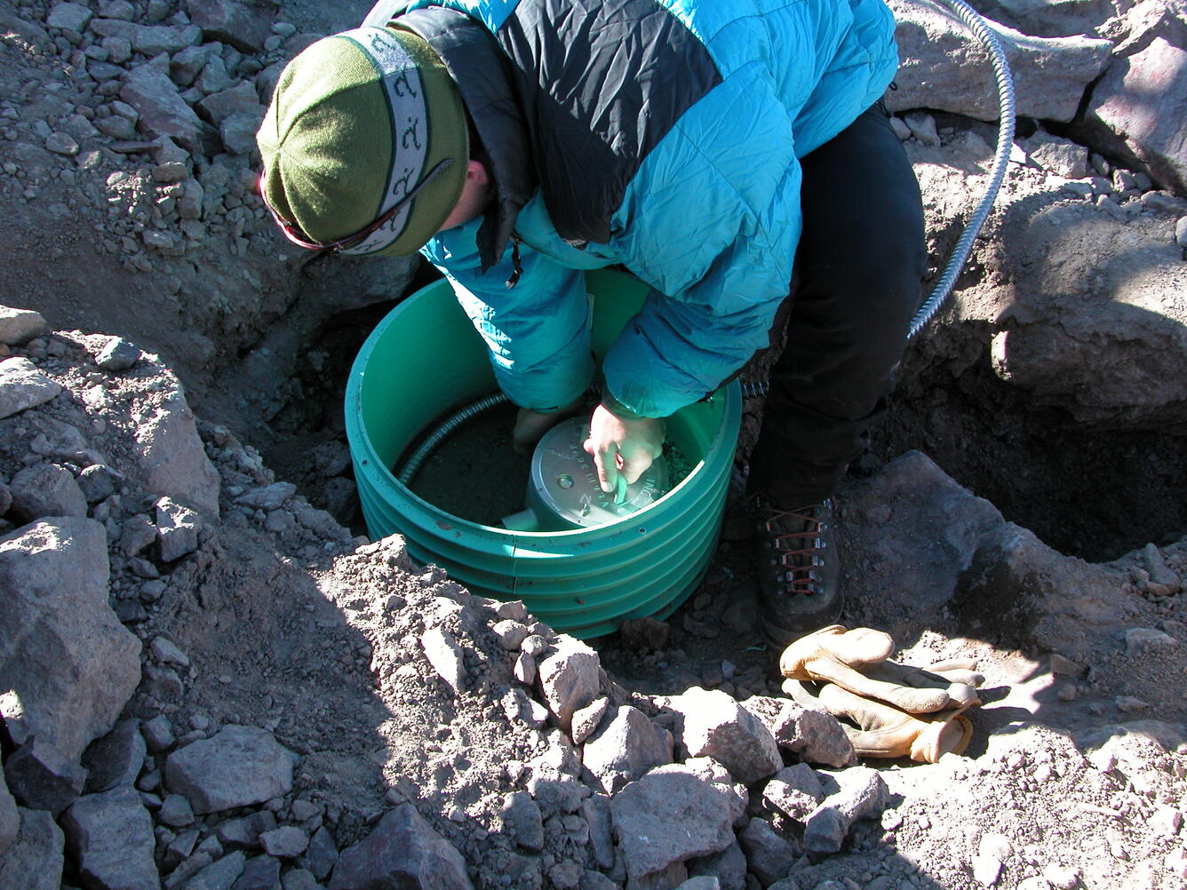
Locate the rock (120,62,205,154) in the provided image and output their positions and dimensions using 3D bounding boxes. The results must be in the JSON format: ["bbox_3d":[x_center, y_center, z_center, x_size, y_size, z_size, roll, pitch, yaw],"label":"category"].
[{"bbox_3d":[-0.675,-0.528,1.880,0.085,0.090,0.140,-33,59,-24],"label":"rock"}]

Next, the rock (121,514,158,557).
[{"bbox_3d":[-0.562,0.112,1.487,0.041,0.036,0.050,-10,53,-9],"label":"rock"}]

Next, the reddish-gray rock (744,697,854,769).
[{"bbox_3d":[0.237,0.334,1.390,0.117,0.068,0.068,14,53,11],"label":"reddish-gray rock"}]

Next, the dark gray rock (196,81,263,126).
[{"bbox_3d":[-0.570,-0.535,1.880,0.105,0.060,0.065,-8,52,-6],"label":"dark gray rock"}]

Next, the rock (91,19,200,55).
[{"bbox_3d":[-0.782,-0.712,2.094,0.192,0.047,0.046,8,52,5],"label":"rock"}]

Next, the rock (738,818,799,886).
[{"bbox_3d":[0.200,0.464,1.368,0.058,0.047,0.069,-14,53,-12],"label":"rock"}]

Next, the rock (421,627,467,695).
[{"bbox_3d":[-0.180,0.260,1.444,0.041,0.036,0.086,-18,54,-15],"label":"rock"}]

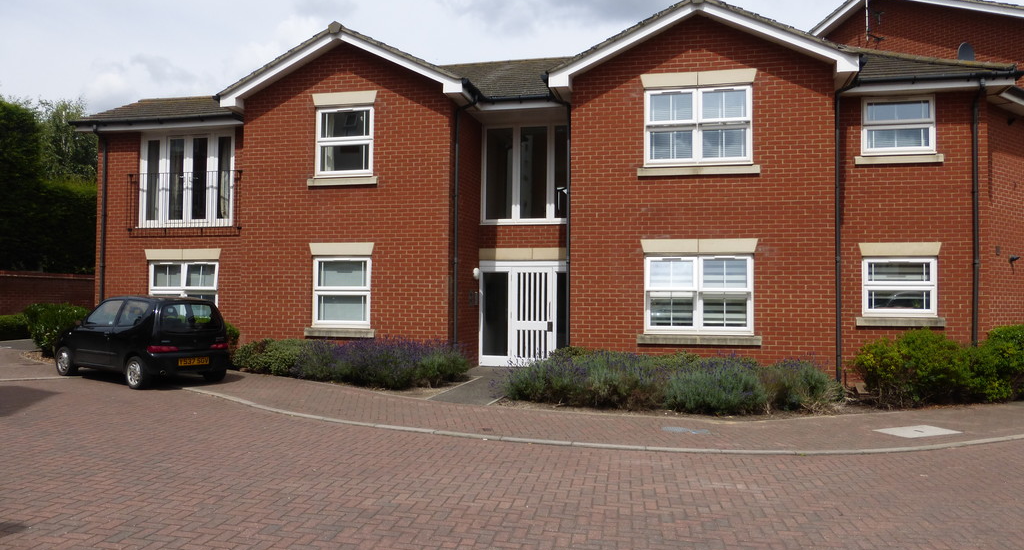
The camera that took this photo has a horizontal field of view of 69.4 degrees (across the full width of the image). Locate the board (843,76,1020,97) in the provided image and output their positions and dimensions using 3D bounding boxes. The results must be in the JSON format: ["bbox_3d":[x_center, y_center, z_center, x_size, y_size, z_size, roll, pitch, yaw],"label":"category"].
[{"bbox_3d":[6.894,-3.169,12.288,2.610,0.205,0.080,0,-2,13],"label":"board"}]

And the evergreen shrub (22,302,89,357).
[{"bbox_3d":[-10.303,1.238,16.800,1.450,1.280,1.350,0,-2,13],"label":"evergreen shrub"}]

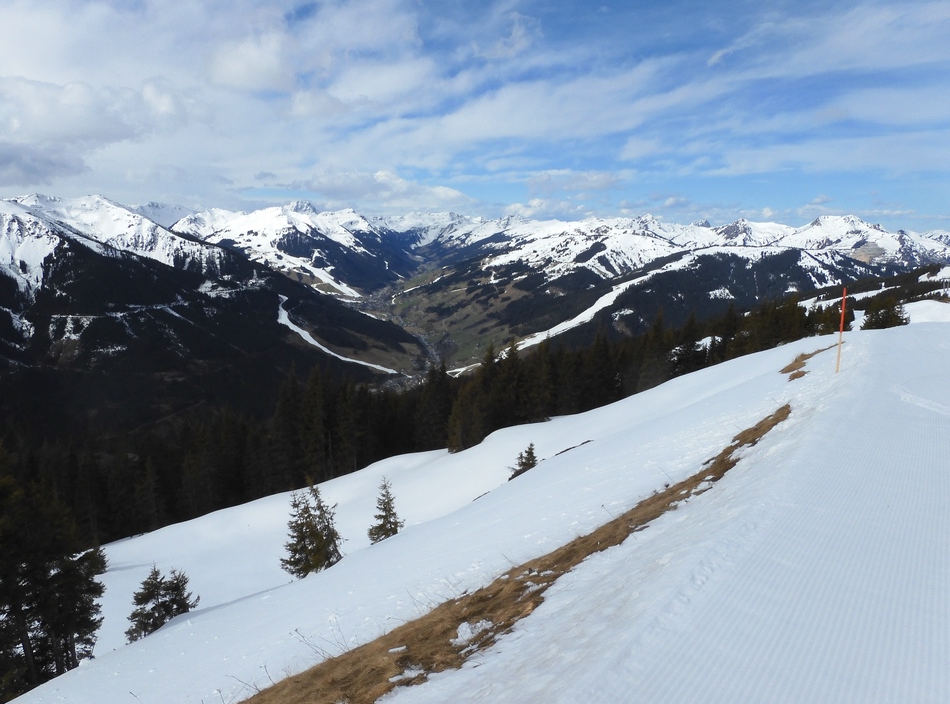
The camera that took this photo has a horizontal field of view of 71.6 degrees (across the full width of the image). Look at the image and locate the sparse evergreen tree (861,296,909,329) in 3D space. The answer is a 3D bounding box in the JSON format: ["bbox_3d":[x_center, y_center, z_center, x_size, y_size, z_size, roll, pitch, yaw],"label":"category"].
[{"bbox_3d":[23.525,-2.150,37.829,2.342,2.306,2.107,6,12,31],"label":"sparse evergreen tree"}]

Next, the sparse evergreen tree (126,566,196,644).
[{"bbox_3d":[-6.460,5.131,13.568,1.377,1.709,1.101,-5,11,-27],"label":"sparse evergreen tree"}]

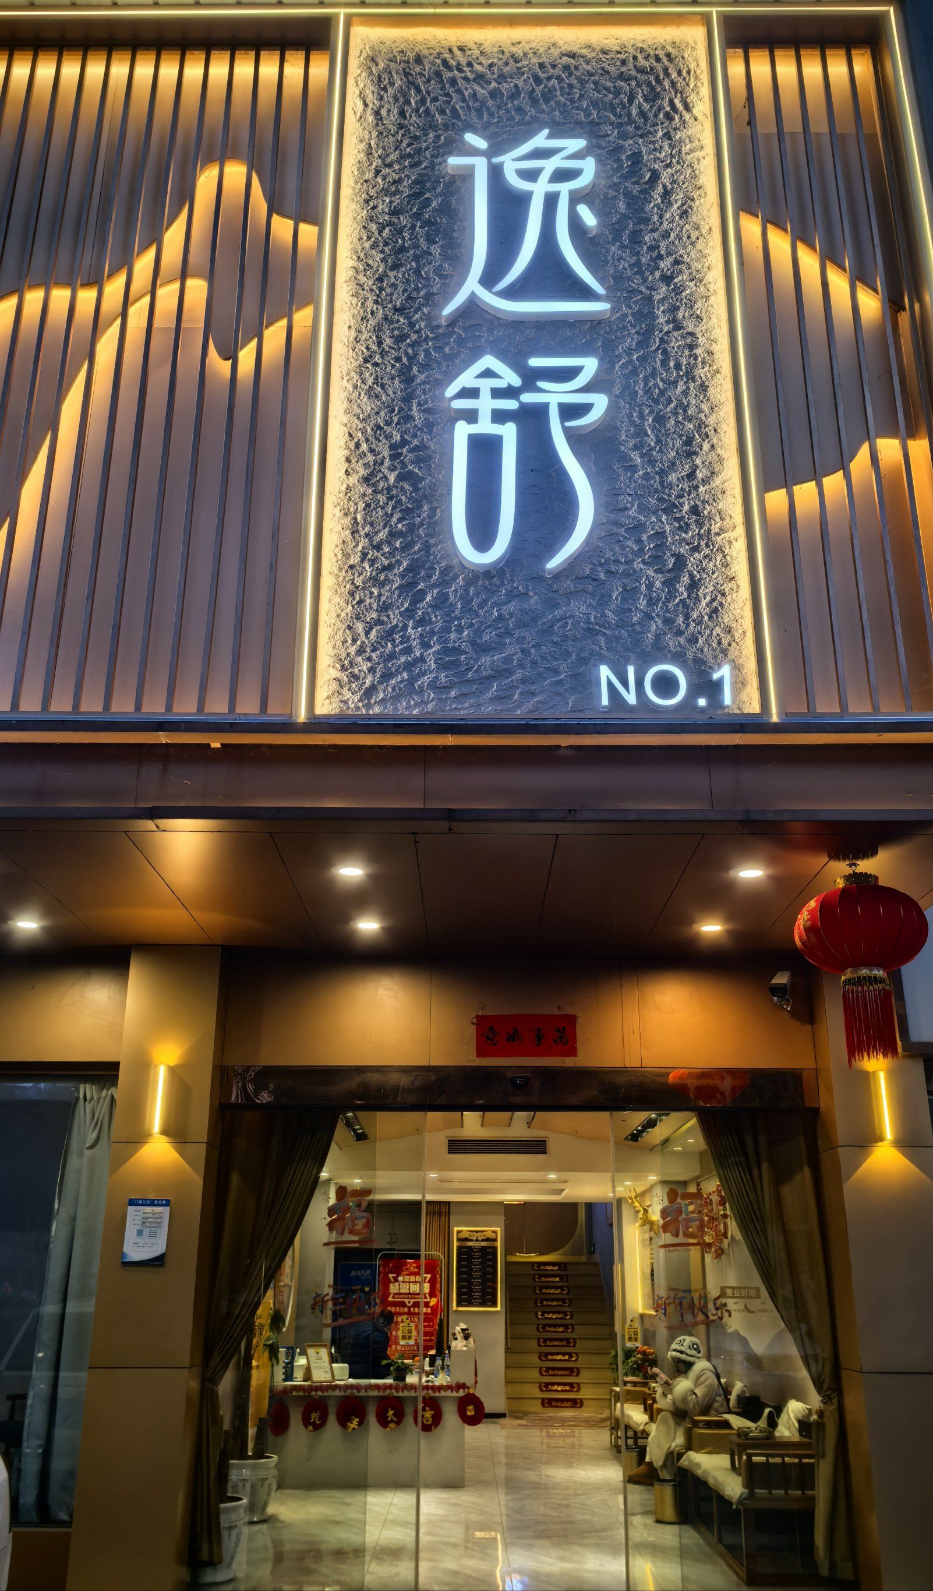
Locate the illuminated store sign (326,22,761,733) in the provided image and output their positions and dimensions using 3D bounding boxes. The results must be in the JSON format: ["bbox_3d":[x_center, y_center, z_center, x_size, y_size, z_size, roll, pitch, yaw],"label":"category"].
[{"bbox_3d":[0.320,-2.207,5.912,1.882,4.005,0.130,0,-20,0],"label":"illuminated store sign"}]

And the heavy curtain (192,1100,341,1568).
[{"bbox_3d":[-1.118,2.912,6.921,0.709,2.389,0.180,0,-20,0],"label":"heavy curtain"}]

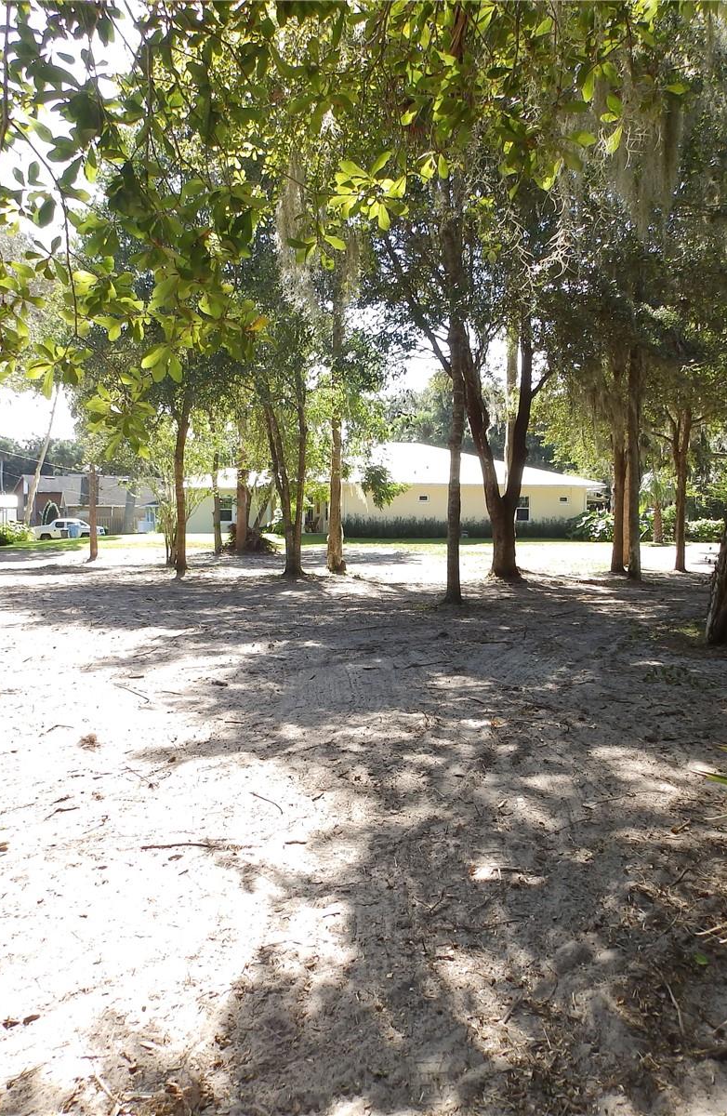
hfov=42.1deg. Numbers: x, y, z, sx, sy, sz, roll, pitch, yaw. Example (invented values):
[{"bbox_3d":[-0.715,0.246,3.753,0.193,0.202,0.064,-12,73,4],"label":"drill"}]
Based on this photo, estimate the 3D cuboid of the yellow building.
[{"bbox_3d":[0.900,-4.171,58.372,24.000,5.800,15.000,0,3,0],"label":"yellow building"}]

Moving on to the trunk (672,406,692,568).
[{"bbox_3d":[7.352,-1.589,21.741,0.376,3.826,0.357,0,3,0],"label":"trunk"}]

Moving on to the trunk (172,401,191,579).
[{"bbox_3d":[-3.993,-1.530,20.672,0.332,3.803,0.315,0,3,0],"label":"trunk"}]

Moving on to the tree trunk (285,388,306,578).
[{"bbox_3d":[-1.464,-1.623,20.268,0.375,4.026,0.357,0,3,0],"label":"tree trunk"}]

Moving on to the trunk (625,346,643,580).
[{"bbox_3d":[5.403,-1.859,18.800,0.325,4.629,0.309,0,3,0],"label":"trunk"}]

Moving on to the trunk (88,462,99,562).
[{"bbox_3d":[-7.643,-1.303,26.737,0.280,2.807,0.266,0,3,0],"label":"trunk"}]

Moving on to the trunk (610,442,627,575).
[{"bbox_3d":[5.656,-1.094,20.897,0.322,2.912,0.306,0,3,0],"label":"trunk"}]

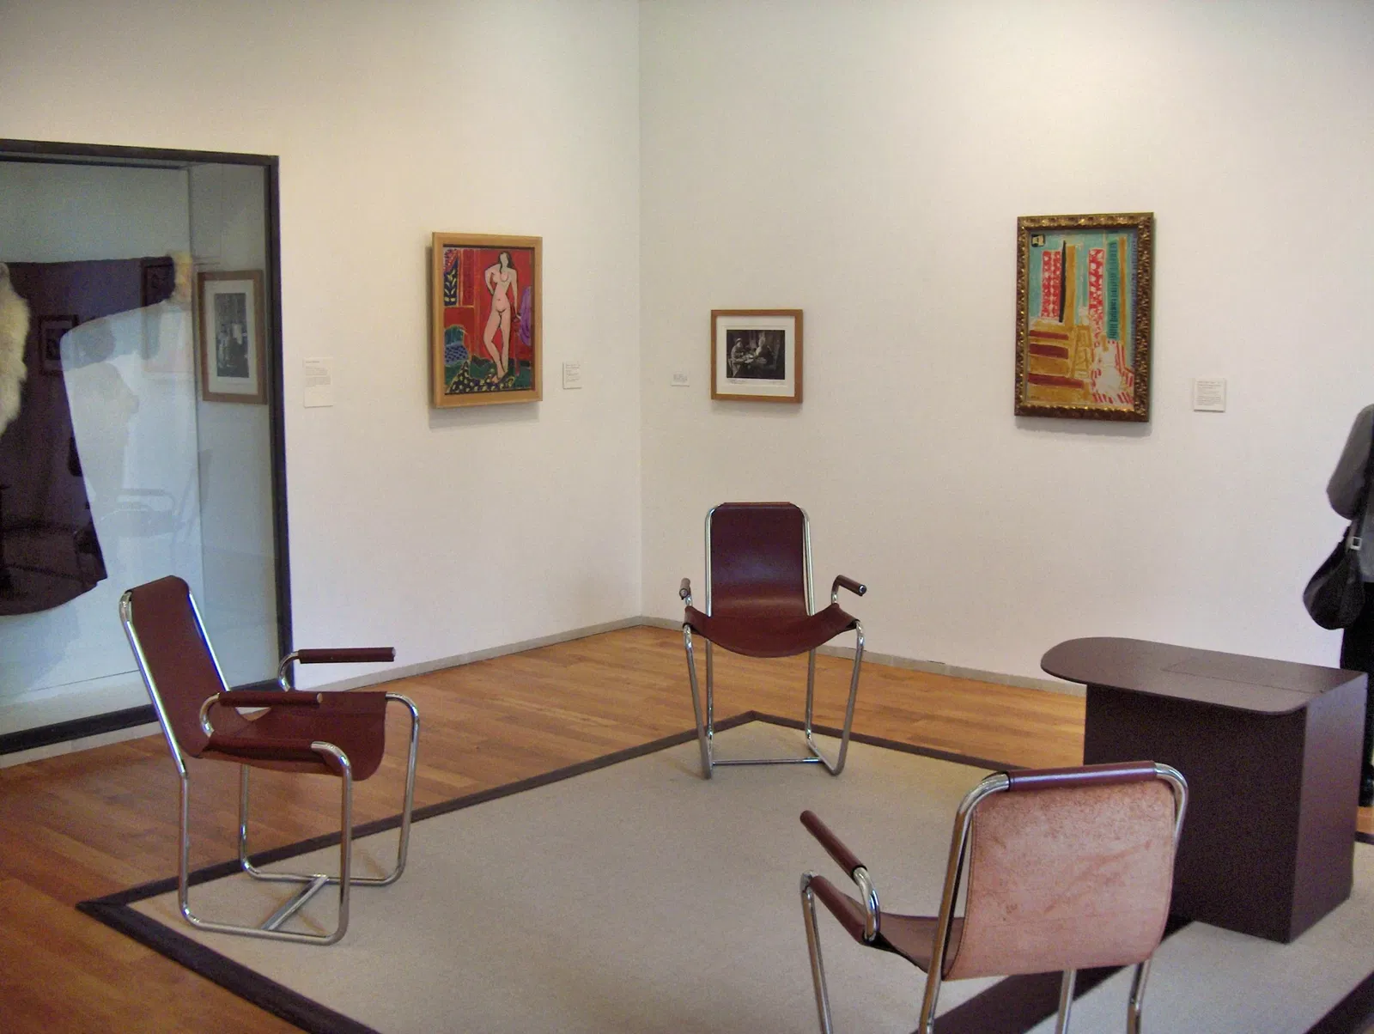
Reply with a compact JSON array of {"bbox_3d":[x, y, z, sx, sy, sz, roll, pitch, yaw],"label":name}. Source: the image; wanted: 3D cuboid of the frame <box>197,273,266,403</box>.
[{"bbox_3d":[-1.779,-0.707,6.105,0.461,0.522,0.030,6,10,39],"label":"frame"}]

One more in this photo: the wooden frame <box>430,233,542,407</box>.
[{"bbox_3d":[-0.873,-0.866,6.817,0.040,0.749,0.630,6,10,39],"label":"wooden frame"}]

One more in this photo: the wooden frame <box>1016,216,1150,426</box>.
[{"bbox_3d":[1.564,-0.783,6.087,0.588,0.811,0.045,6,10,39],"label":"wooden frame"}]

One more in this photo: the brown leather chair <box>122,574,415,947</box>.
[{"bbox_3d":[-1.067,0.596,3.982,0.660,0.883,0.610,1,8,8],"label":"brown leather chair"}]

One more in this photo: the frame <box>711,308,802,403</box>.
[{"bbox_3d":[0.329,-0.742,7.150,0.528,0.422,0.030,6,10,39],"label":"frame"}]

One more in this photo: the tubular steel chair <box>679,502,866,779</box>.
[{"bbox_3d":[0.273,0.420,5.385,0.610,0.883,0.660,0,7,-3],"label":"tubular steel chair"}]

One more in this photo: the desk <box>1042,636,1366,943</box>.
[{"bbox_3d":[1.308,0.704,4.115,0.850,0.621,0.554,6,10,39],"label":"desk"}]

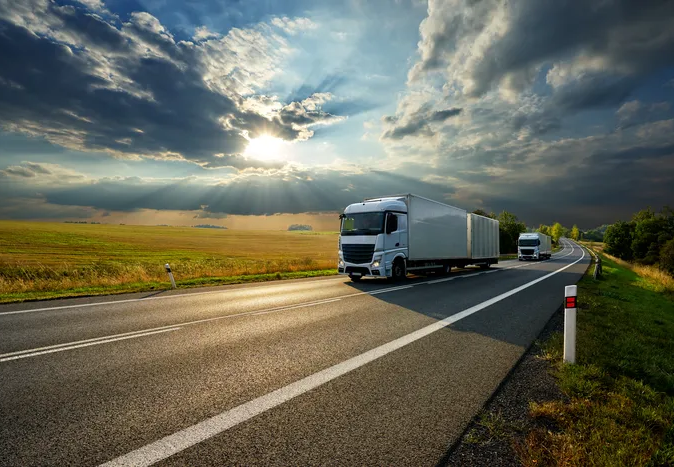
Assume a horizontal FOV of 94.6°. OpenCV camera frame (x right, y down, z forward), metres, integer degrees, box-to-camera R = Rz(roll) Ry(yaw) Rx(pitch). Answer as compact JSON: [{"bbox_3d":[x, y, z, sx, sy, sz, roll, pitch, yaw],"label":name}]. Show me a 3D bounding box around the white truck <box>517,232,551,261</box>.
[{"bbox_3d":[31.700,2.240,49.450,2.550,3.960,17.000,-1,-3,39],"label":"white truck"}]

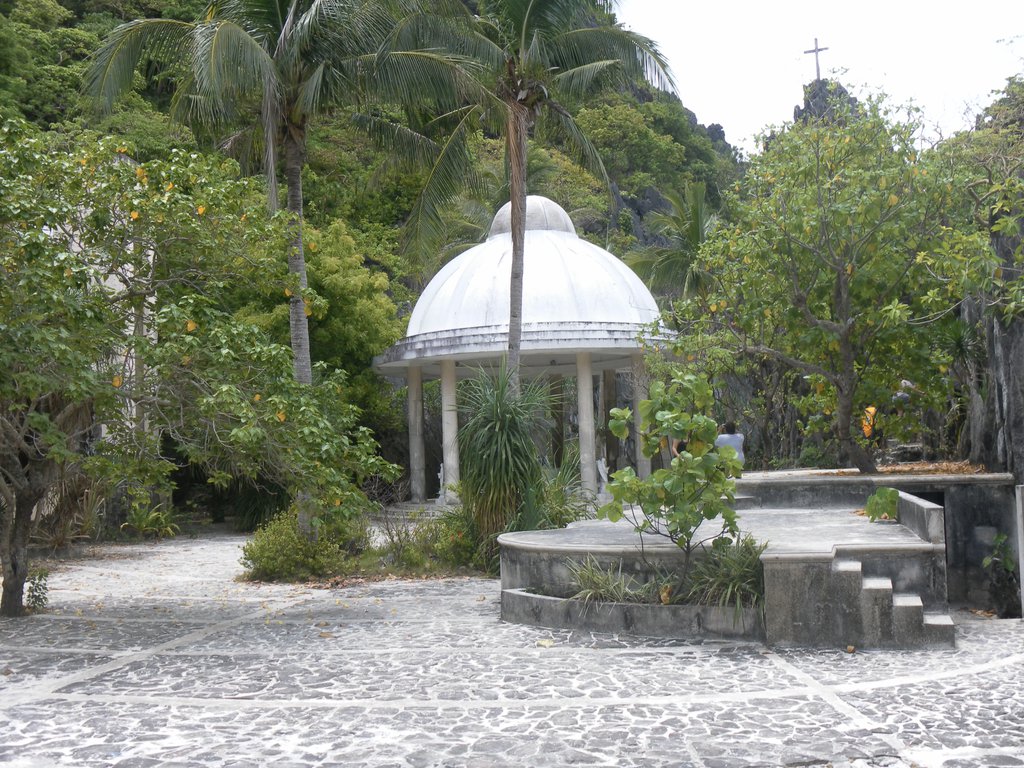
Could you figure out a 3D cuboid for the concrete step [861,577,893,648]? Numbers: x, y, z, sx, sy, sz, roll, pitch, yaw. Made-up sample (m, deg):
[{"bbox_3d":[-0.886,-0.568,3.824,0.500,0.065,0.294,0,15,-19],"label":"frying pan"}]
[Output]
[{"bbox_3d":[3.153,1.983,9.007,0.235,0.485,0.625,-3,-4,17],"label":"concrete step"}]

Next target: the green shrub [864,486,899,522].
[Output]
[{"bbox_3d":[4.091,1.330,11.432,0.380,0.373,0.300,-3,-4,19],"label":"green shrub"}]

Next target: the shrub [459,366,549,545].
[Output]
[{"bbox_3d":[-0.081,1.267,16.755,1.500,3.078,1.450,-2,-3,0],"label":"shrub"}]

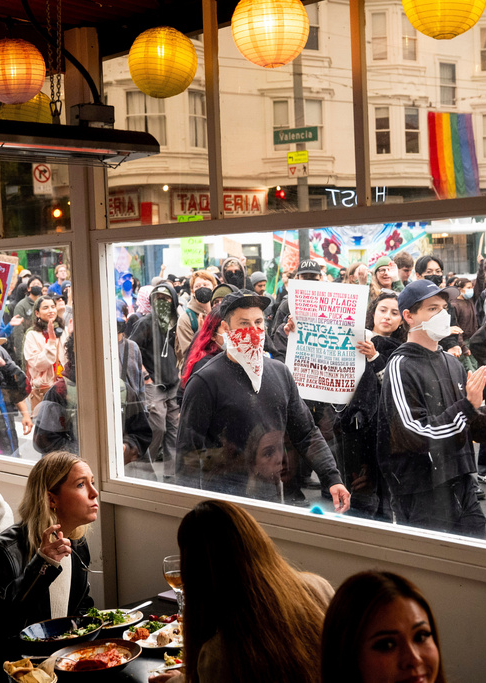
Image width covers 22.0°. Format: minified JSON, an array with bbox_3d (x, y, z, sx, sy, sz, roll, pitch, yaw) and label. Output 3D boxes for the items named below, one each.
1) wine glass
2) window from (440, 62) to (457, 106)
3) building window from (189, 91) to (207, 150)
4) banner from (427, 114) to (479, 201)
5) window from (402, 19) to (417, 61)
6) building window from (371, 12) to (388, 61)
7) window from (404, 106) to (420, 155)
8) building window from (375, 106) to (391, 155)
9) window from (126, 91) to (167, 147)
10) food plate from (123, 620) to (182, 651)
[{"bbox_3d":[-0.187,0.740,3.708,0.095,0.200,0.095,-2,4,0],"label":"wine glass"},{"bbox_3d":[7.808,-9.786,47.600,0.900,1.620,0.150,-5,5,-40],"label":"window"},{"bbox_3d":[-1.401,-6.979,39.400,0.680,1.760,0.150,-5,4,-34],"label":"building window"},{"bbox_3d":[7.870,-6.895,46.904,2.579,3.448,0.150,-5,5,-40],"label":"banner"},{"bbox_3d":[6.035,-10.989,45.200,0.760,1.680,0.150,-5,5,-40],"label":"window"},{"bbox_3d":[4.782,-10.675,43.850,0.543,1.675,0.150,-2,4,6],"label":"building window"},{"bbox_3d":[6.148,-7.646,45.400,0.760,1.660,0.150,-5,5,-40],"label":"window"},{"bbox_3d":[5.045,-7.574,45.100,0.530,1.650,0.150,-2,4,2],"label":"building window"},{"bbox_3d":[-2.818,-6.513,36.554,1.228,1.638,0.150,-2,4,5],"label":"window"},{"bbox_3d":[-0.218,0.829,3.515,0.260,0.050,0.260,-5,5,-40],"label":"food plate"}]

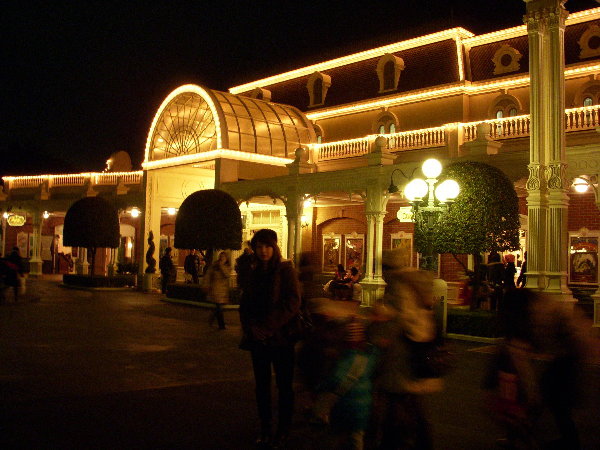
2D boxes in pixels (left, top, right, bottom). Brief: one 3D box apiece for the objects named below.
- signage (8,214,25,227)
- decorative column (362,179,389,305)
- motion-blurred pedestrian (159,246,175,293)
[{"bbox_3d":[-13.557,-0.201,31.500,1.100,0.550,0.120,0,-3,27],"label":"signage"},{"bbox_3d":[2.084,0.503,18.300,0.500,3.550,0.580,4,-3,-44],"label":"decorative column"},{"bbox_3d":[-4.601,1.528,22.700,0.420,1.620,0.500,2,-2,0],"label":"motion-blurred pedestrian"}]

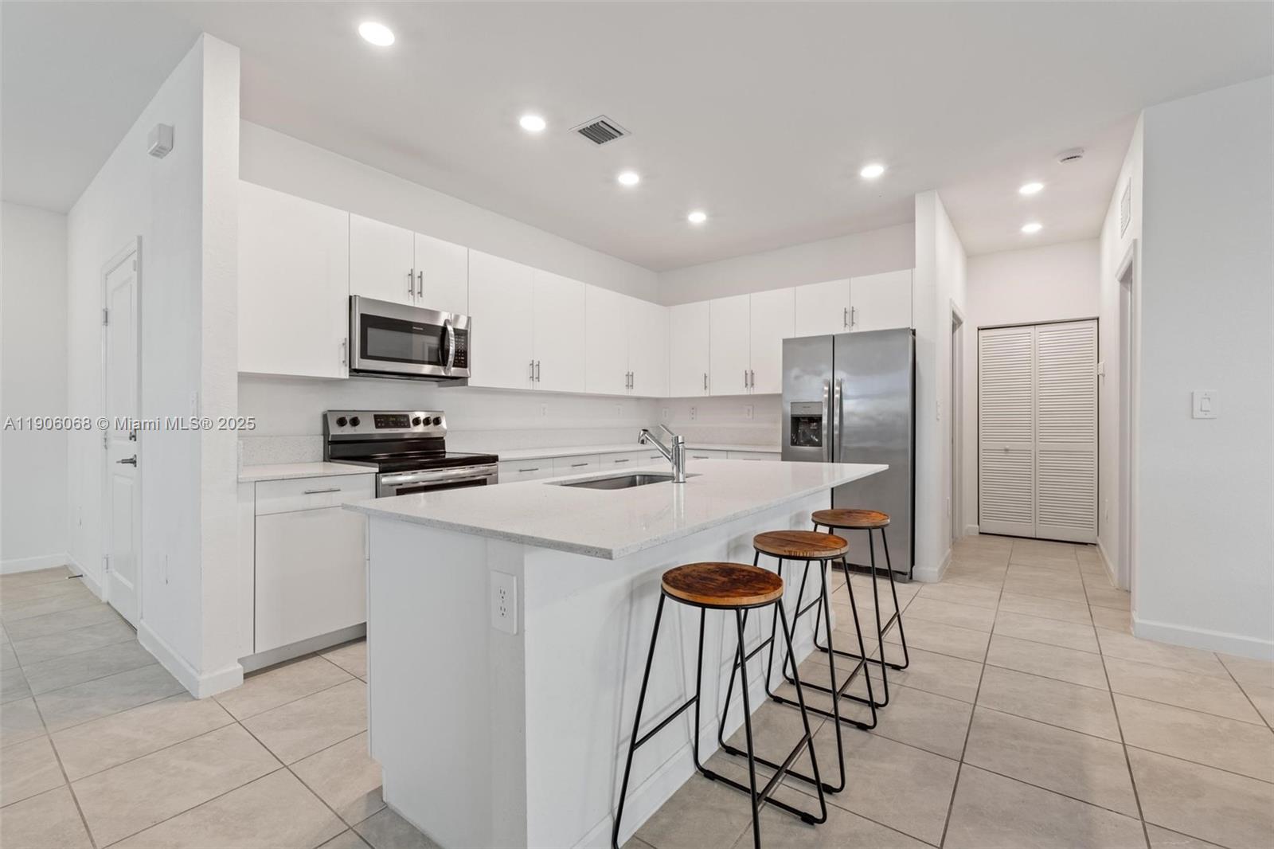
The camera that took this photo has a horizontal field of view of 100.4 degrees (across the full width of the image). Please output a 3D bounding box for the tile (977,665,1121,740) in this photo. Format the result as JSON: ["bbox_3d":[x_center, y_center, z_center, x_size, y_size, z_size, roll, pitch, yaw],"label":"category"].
[{"bbox_3d":[1.661,1.120,2.161,0.445,0.010,0.445,0,0,37],"label":"tile"}]

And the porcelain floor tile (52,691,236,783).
[{"bbox_3d":[-1.840,1.131,1.980,0.445,0.010,0.445,0,0,37],"label":"porcelain floor tile"}]

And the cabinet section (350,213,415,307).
[{"bbox_3d":[-1.476,-0.941,3.078,0.022,0.447,0.382,0,0,37],"label":"cabinet section"}]

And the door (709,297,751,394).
[{"bbox_3d":[0.881,-0.731,4.999,0.430,0.920,0.020,0,0,37],"label":"door"}]

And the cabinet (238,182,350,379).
[{"bbox_3d":[-1.873,-0.704,2.805,0.327,0.914,0.534,0,0,37],"label":"cabinet"}]

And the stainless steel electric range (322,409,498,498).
[{"bbox_3d":[-1.333,0.520,3.232,0.705,1.204,0.760,0,1,37],"label":"stainless steel electric range"}]

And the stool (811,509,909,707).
[{"bbox_3d":[0.944,0.764,2.371,0.420,0.705,0.420,0,0,37],"label":"stool"}]

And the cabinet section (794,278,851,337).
[{"bbox_3d":[1.550,-0.953,4.429,0.455,0.454,0.024,0,1,37],"label":"cabinet section"}]

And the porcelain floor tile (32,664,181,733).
[{"bbox_3d":[-2.201,1.140,2.258,0.448,0.010,0.449,0,0,37],"label":"porcelain floor tile"}]

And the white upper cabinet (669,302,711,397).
[{"bbox_3d":[0.612,-0.731,5.397,0.465,0.920,0.330,0,0,37],"label":"white upper cabinet"}]

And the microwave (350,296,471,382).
[{"bbox_3d":[-1.452,-0.506,3.314,0.415,0.418,0.760,0,1,37],"label":"microwave"}]

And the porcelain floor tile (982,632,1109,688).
[{"bbox_3d":[1.953,1.133,2.545,0.442,0.010,0.450,0,1,37],"label":"porcelain floor tile"}]

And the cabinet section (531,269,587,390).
[{"bbox_3d":[-0.613,-0.721,4.232,0.024,0.916,0.572,0,1,37],"label":"cabinet section"}]

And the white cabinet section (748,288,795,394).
[{"bbox_3d":[1.215,-0.731,4.737,0.416,0.914,0.022,0,0,37],"label":"white cabinet section"}]

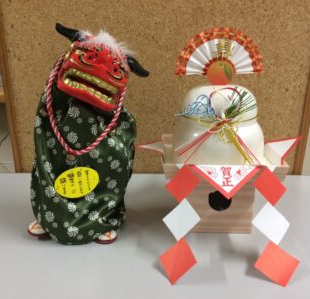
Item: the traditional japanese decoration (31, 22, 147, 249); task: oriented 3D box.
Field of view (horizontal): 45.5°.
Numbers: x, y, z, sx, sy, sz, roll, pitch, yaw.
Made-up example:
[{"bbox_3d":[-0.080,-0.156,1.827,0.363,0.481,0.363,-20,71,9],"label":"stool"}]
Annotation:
[{"bbox_3d":[-0.146,-0.045,0.807,0.255,0.435,0.215,2,17,3],"label":"traditional japanese decoration"}]

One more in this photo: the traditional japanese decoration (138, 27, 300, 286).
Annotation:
[{"bbox_3d":[0.143,-0.026,0.767,0.345,0.430,0.360,1,17,0],"label":"traditional japanese decoration"}]

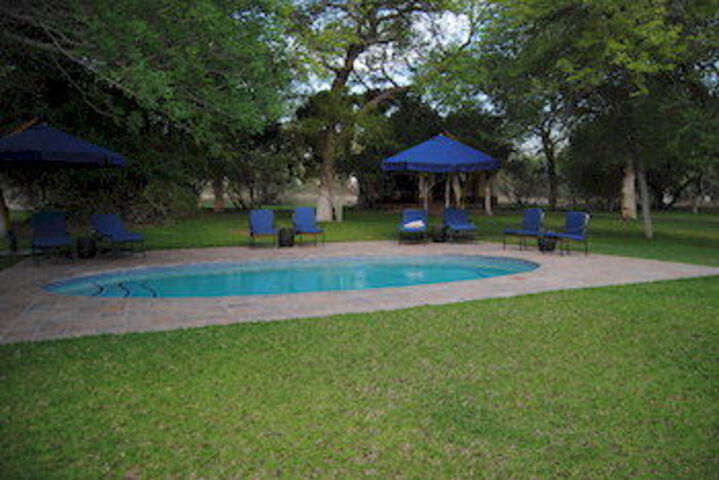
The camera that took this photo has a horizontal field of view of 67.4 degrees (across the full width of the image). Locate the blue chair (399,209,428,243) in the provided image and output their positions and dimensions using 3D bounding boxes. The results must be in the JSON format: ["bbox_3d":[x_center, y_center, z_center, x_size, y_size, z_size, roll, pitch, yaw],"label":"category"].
[{"bbox_3d":[1.450,-0.343,14.483,0.680,0.940,0.850,1,6,12],"label":"blue chair"}]

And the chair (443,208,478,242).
[{"bbox_3d":[2.824,-0.400,15.080,0.680,0.940,0.850,-1,6,-13],"label":"chair"}]

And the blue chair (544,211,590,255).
[{"bbox_3d":[4.700,-0.171,12.190,0.820,1.000,0.660,-4,7,-37],"label":"blue chair"}]

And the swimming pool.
[{"bbox_3d":[-0.753,0.769,9.741,8.900,0.400,3.800,-2,6,-18],"label":"swimming pool"}]

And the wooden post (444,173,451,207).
[{"bbox_3d":[4.877,-2.517,29.896,0.220,2.350,0.220,0,5,0],"label":"wooden post"}]

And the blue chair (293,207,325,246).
[{"bbox_3d":[-1.357,-0.338,14.433,0.680,0.940,0.850,-2,6,-17],"label":"blue chair"}]

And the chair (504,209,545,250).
[{"bbox_3d":[4.098,-0.248,13.437,0.820,0.950,0.660,-3,6,-30],"label":"chair"}]

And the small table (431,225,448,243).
[{"bbox_3d":[2.230,-0.185,15.052,0.450,0.480,0.450,0,6,0],"label":"small table"}]

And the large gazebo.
[{"bbox_3d":[4.600,-3.625,29.790,6.500,4.500,6.500,0,6,0],"label":"large gazebo"}]

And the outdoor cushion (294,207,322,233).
[{"bbox_3d":[-1.330,-0.532,14.164,0.640,0.680,0.680,-2,6,-17],"label":"outdoor cushion"}]

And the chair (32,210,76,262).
[{"bbox_3d":[-6.334,-0.040,11.146,0.680,0.970,0.850,-4,7,-35],"label":"chair"}]

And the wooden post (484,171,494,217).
[{"bbox_3d":[7.050,-2.509,28.893,0.380,2.450,0.380,0,6,0],"label":"wooden post"}]

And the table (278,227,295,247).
[{"bbox_3d":[-1.922,-0.065,14.258,0.380,0.430,0.380,0,5,0],"label":"table"}]

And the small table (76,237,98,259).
[{"bbox_3d":[-5.860,0.141,11.667,0.450,0.480,0.450,0,6,0],"label":"small table"}]

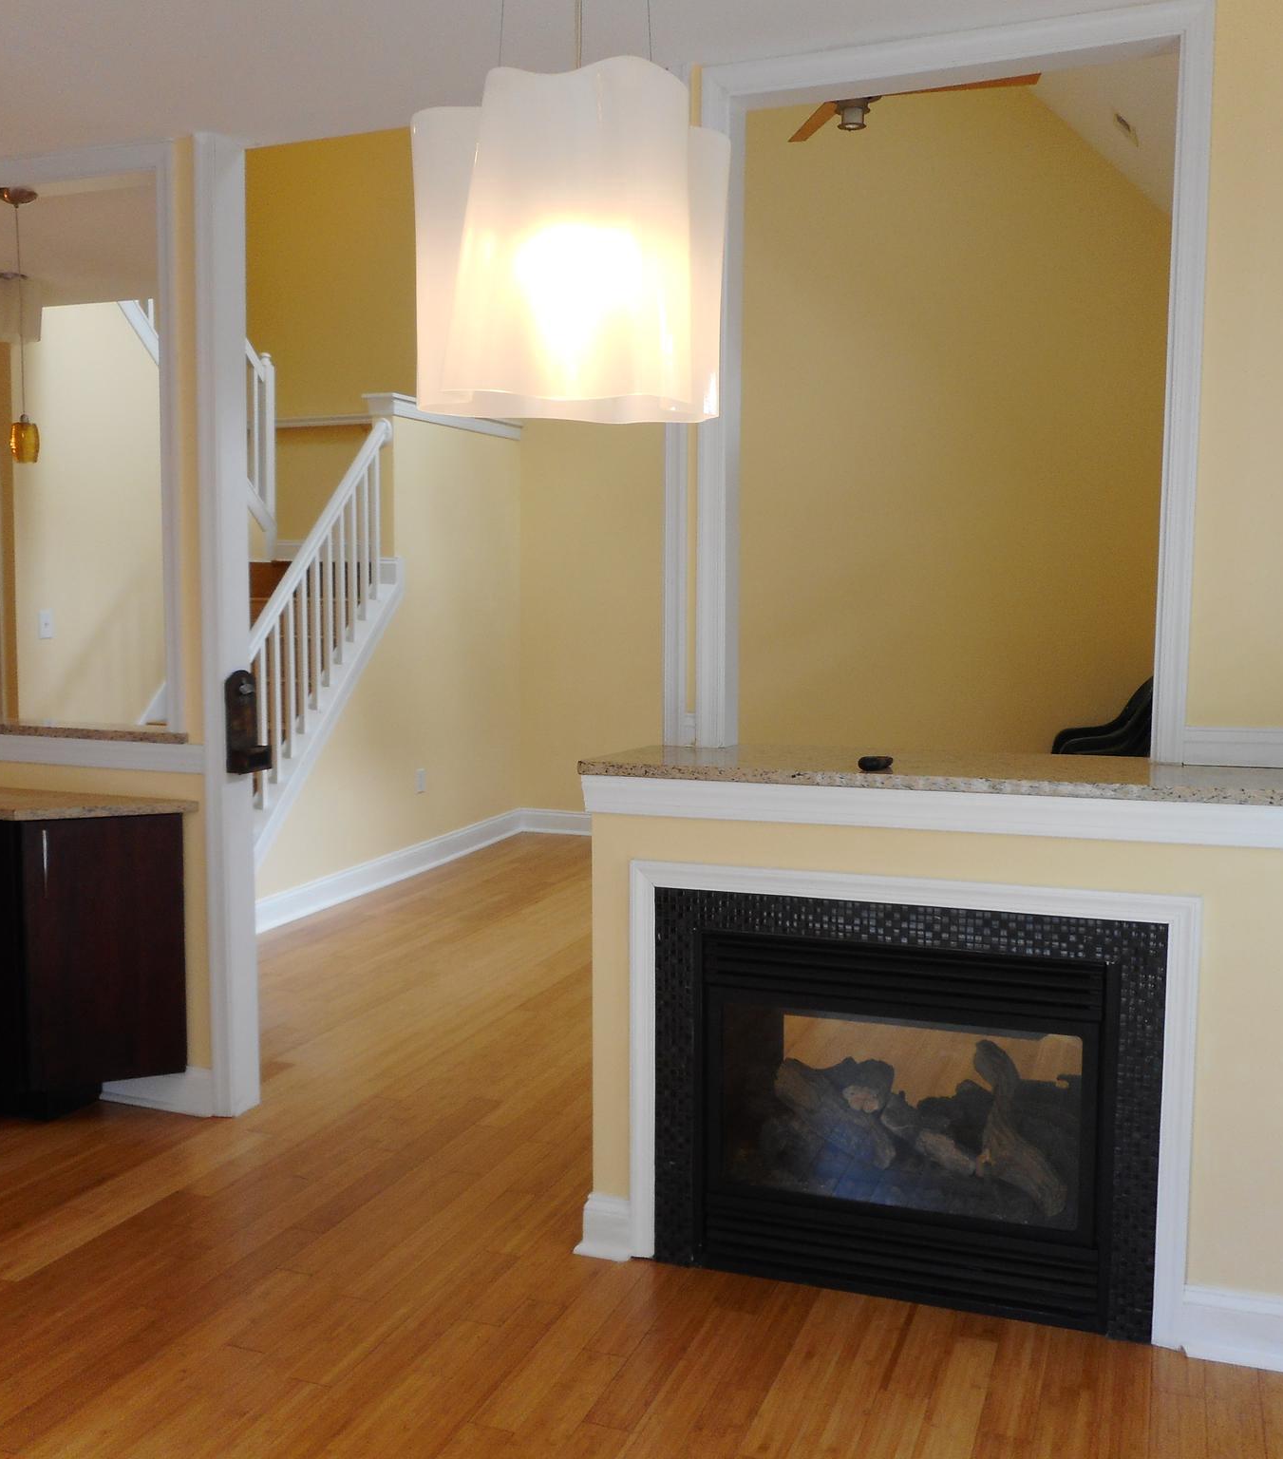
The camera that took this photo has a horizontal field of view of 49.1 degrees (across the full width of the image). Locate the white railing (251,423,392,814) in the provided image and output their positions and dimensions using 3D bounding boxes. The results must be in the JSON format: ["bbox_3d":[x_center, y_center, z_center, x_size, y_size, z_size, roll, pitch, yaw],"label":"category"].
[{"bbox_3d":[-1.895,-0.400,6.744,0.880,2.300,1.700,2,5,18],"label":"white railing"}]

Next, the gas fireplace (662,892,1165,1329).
[{"bbox_3d":[0.590,0.765,3.099,1.042,0.839,0.420,2,5,21],"label":"gas fireplace"}]

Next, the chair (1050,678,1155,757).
[{"bbox_3d":[2.595,0.289,6.980,0.850,1.120,0.800,-1,5,-12],"label":"chair"}]

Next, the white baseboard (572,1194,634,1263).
[{"bbox_3d":[-0.078,1.109,3.126,0.125,0.134,0.024,2,5,18],"label":"white baseboard"}]

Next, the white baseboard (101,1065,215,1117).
[{"bbox_3d":[-1.406,1.027,4.042,0.398,0.140,0.018,2,5,21],"label":"white baseboard"}]

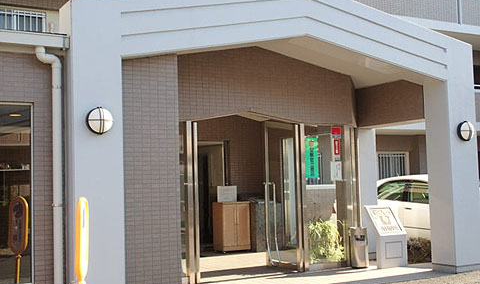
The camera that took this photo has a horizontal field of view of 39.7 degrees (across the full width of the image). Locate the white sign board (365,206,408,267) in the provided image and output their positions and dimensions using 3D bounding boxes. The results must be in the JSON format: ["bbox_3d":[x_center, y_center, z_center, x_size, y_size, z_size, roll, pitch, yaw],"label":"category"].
[{"bbox_3d":[2.215,1.426,10.115,0.520,0.915,0.360,1,-4,-30],"label":"white sign board"}]

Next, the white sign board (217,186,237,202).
[{"bbox_3d":[-0.242,1.016,12.882,0.430,0.310,0.050,1,-4,-30],"label":"white sign board"}]

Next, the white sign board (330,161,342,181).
[{"bbox_3d":[1.477,0.443,10.167,0.205,0.280,0.020,1,-4,-30],"label":"white sign board"}]

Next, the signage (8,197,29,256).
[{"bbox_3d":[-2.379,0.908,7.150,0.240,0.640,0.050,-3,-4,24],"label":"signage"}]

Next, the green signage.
[{"bbox_3d":[1.075,0.242,9.951,0.255,0.640,0.020,1,-4,-30],"label":"green signage"}]

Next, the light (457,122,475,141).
[{"bbox_3d":[3.166,-0.149,9.280,0.270,0.275,0.120,1,-4,-30],"label":"light"}]

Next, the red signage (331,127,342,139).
[{"bbox_3d":[1.480,-0.143,10.212,0.175,0.165,0.020,1,-4,-30],"label":"red signage"}]

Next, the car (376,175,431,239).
[{"bbox_3d":[3.740,1.318,12.341,1.700,1.430,4.450,1,-4,-30],"label":"car"}]

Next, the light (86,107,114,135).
[{"bbox_3d":[-1.391,-0.210,6.665,0.270,0.275,0.120,1,-4,-30],"label":"light"}]

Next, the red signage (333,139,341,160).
[{"bbox_3d":[1.488,0.123,10.197,0.130,0.320,0.020,1,-4,-30],"label":"red signage"}]

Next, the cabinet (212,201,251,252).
[{"bbox_3d":[-0.159,1.652,12.860,0.585,0.910,0.425,1,-4,-30],"label":"cabinet"}]

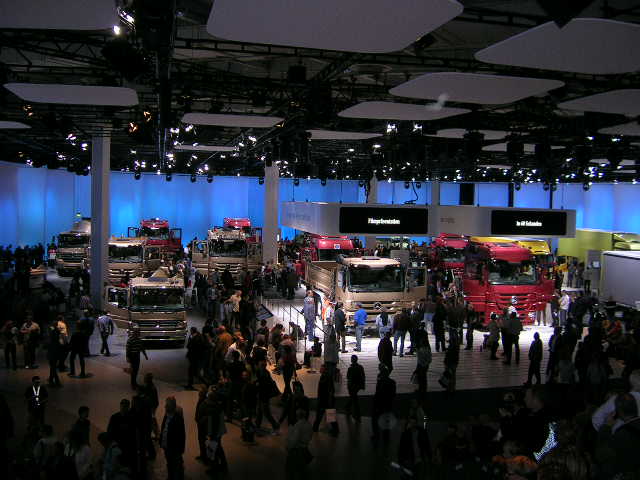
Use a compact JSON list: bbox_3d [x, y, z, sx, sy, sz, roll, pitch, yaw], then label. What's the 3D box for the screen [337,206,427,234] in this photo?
[{"bbox_3d":[4.228,-1.300,43.265,6.600,1.720,0.200,0,3,-20],"label":"screen"}]

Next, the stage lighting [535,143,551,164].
[{"bbox_3d":[8.371,-3.254,24.345,0.550,0.800,0.550,1,3,0],"label":"stage lighting"}]

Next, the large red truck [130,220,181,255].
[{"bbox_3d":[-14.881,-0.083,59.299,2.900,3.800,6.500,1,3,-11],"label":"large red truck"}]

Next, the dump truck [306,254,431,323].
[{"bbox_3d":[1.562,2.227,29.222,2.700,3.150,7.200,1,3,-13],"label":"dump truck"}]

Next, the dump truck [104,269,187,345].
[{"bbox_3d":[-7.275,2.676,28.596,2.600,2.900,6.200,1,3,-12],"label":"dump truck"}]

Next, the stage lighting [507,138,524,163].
[{"bbox_3d":[7.053,-3.265,23.344,0.580,0.850,0.580,1,3,0],"label":"stage lighting"}]

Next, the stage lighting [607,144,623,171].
[{"bbox_3d":[11.308,-3.168,24.846,0.550,0.900,0.550,1,3,0],"label":"stage lighting"}]

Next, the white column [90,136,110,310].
[{"bbox_3d":[-11.480,-0.774,33.825,0.740,9.000,0.740,3,4,25],"label":"white column"}]

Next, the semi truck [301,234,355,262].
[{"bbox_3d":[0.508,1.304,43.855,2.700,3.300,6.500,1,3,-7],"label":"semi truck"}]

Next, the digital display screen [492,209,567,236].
[{"bbox_3d":[15.244,-1.262,47.358,6.600,1.720,0.200,0,3,-20],"label":"digital display screen"}]

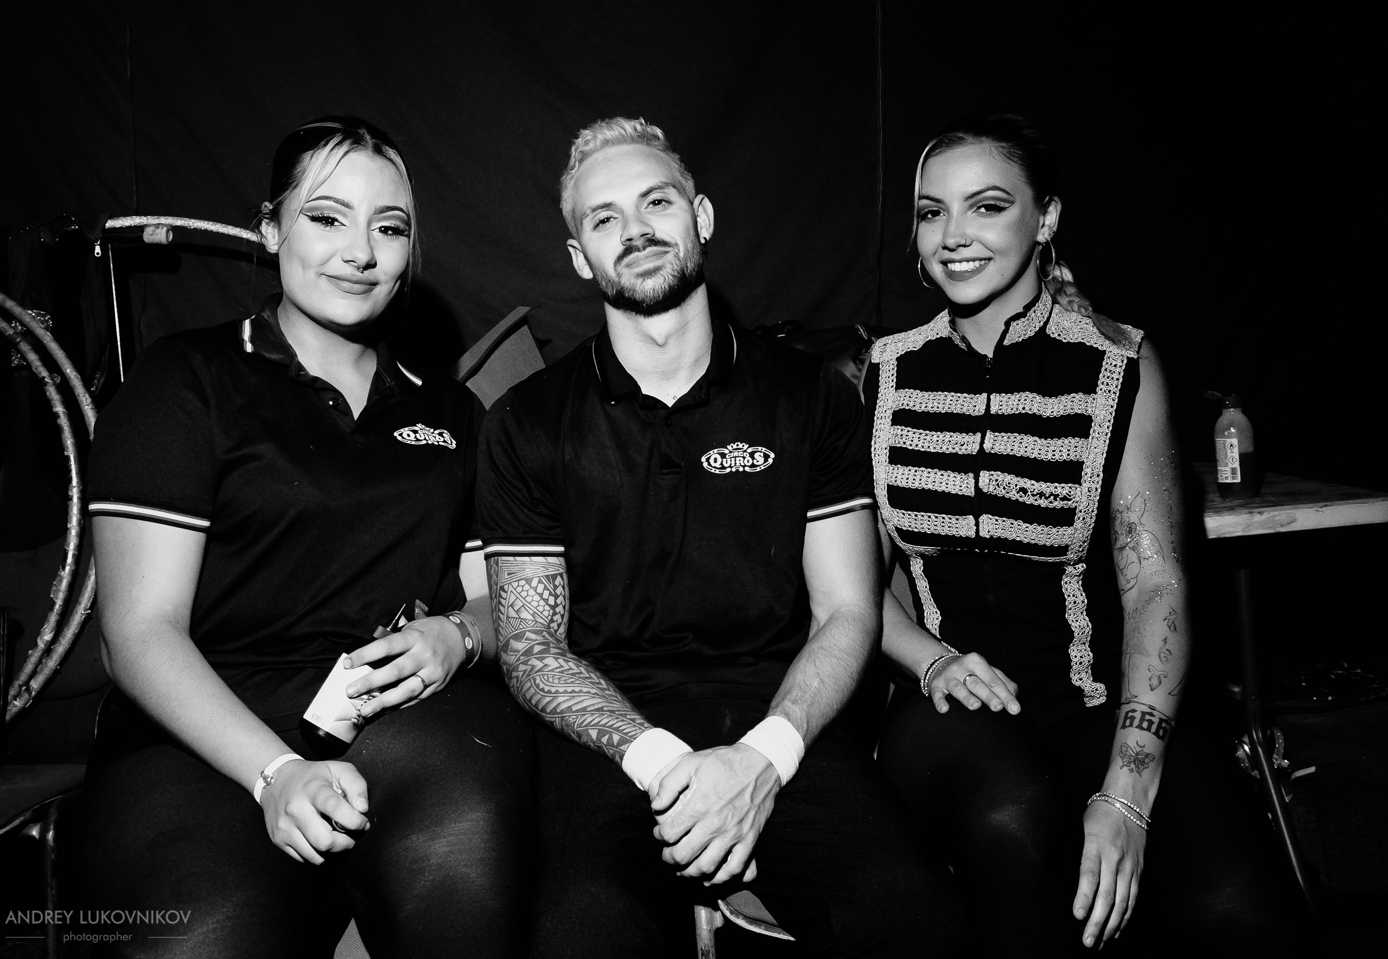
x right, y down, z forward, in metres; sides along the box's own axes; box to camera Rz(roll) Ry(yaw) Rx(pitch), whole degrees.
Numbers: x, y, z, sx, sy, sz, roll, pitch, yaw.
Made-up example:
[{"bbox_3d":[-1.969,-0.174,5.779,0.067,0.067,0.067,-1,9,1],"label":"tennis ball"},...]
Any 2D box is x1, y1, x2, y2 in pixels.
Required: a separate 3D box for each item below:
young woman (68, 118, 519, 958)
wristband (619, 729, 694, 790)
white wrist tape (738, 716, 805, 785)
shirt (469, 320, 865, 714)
[{"bbox_3d":[-0.400,0.245,1.160,0.510,1.290,0.700,-4,8,-27],"label":"young woman"},{"bbox_3d":[-0.042,0.303,1.165,0.050,0.063,0.055,38,-9,25],"label":"wristband"},{"bbox_3d":[0.083,0.293,1.165,0.063,0.050,0.055,37,-26,7],"label":"white wrist tape"},{"bbox_3d":[-0.025,0.047,1.400,0.500,0.500,0.300,-1,7,0],"label":"shirt"}]

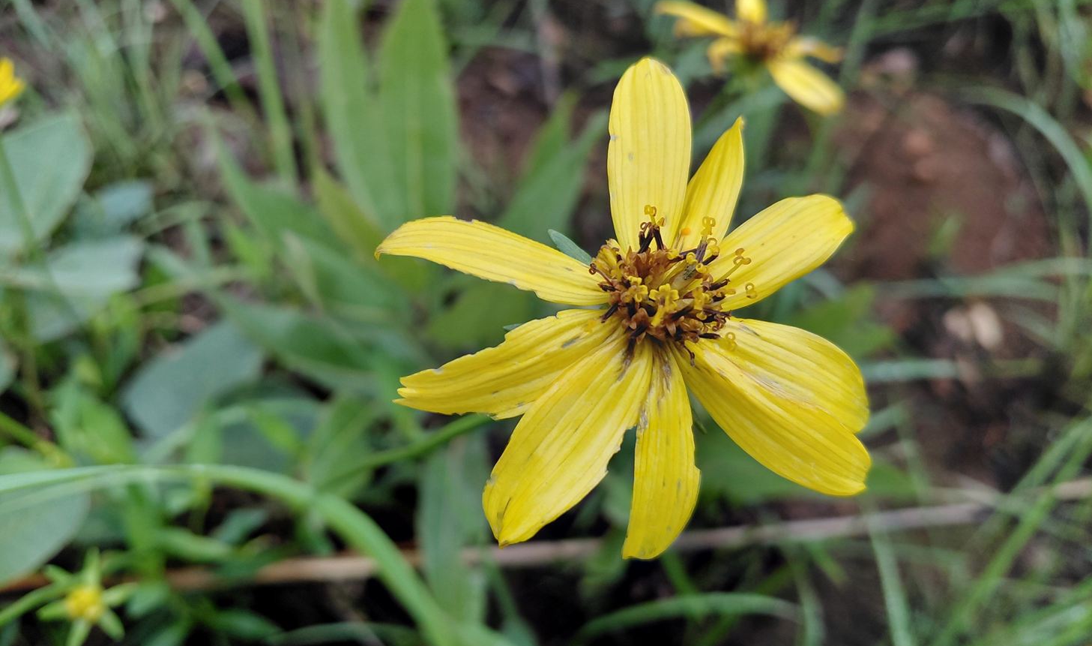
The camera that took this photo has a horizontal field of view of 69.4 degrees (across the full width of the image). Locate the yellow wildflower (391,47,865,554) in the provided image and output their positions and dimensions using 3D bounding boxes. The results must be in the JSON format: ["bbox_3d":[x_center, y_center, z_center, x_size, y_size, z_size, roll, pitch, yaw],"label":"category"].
[{"bbox_3d":[0.013,-0.004,0.122,0.077,0.029,0.081,-17,72,-17],"label":"yellow wildflower"}]

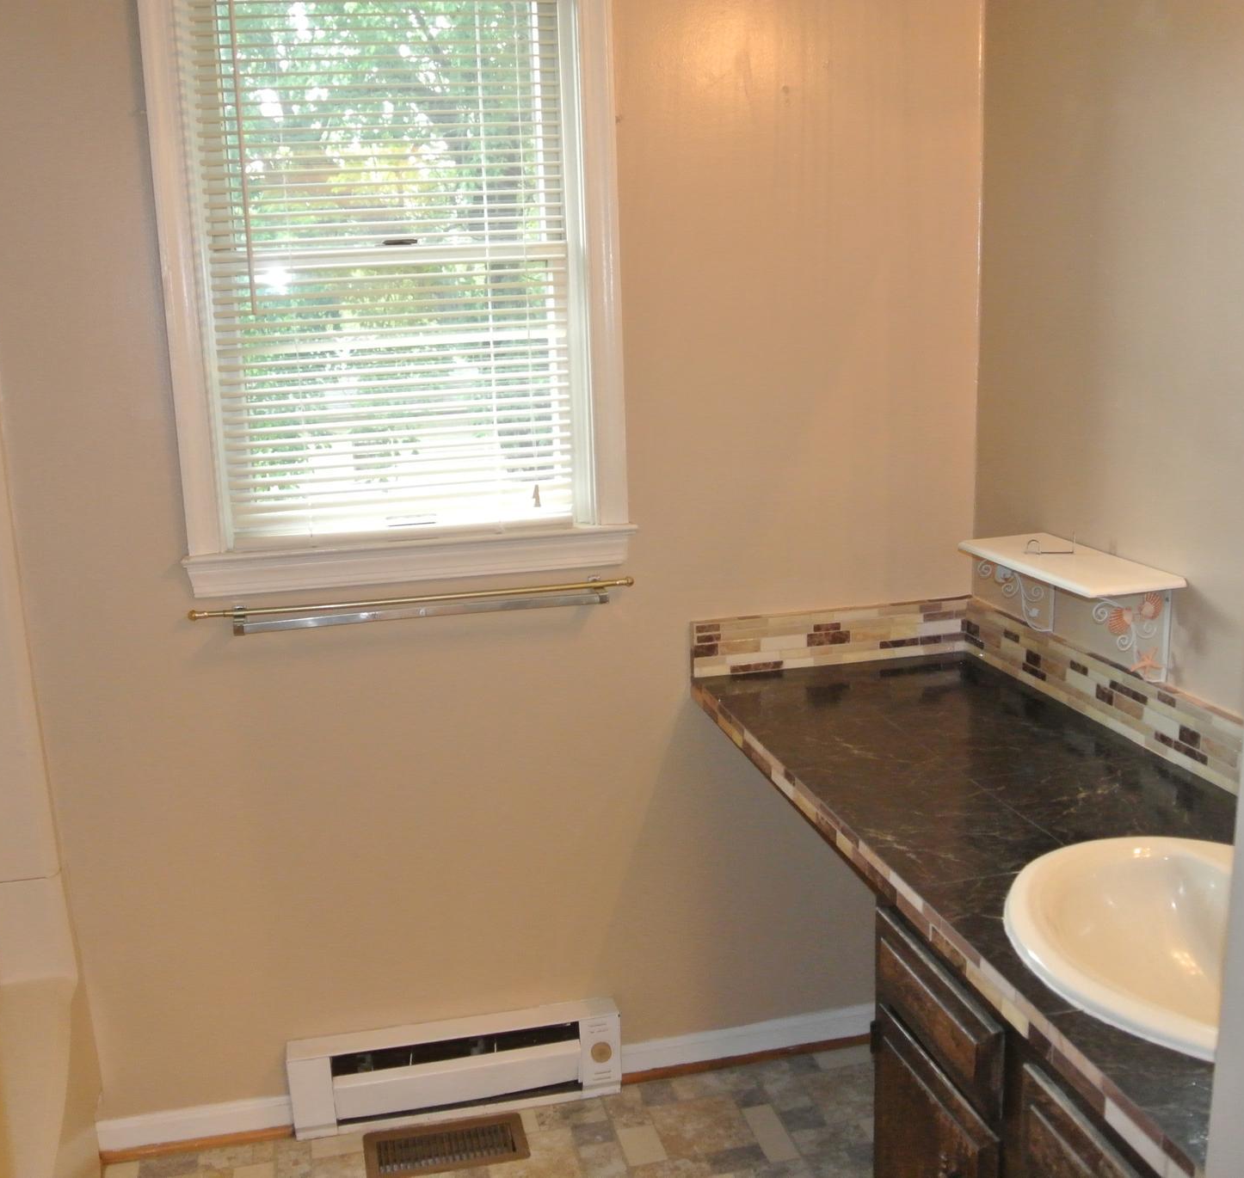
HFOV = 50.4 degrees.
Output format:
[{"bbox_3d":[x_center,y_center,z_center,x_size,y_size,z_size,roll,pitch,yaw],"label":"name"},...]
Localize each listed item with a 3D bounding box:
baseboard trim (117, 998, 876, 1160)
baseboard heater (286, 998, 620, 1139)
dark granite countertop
[{"bbox_3d":[-0.153,0.921,2.509,1.586,0.083,0.020,-4,13,-12],"label":"baseboard trim"},{"bbox_3d":[-0.301,0.888,2.442,0.601,0.165,0.068,-4,13,-12],"label":"baseboard heater"},{"bbox_3d":[0.561,0.313,1.762,0.547,0.042,1.508,-4,13,-12],"label":"dark granite countertop"}]

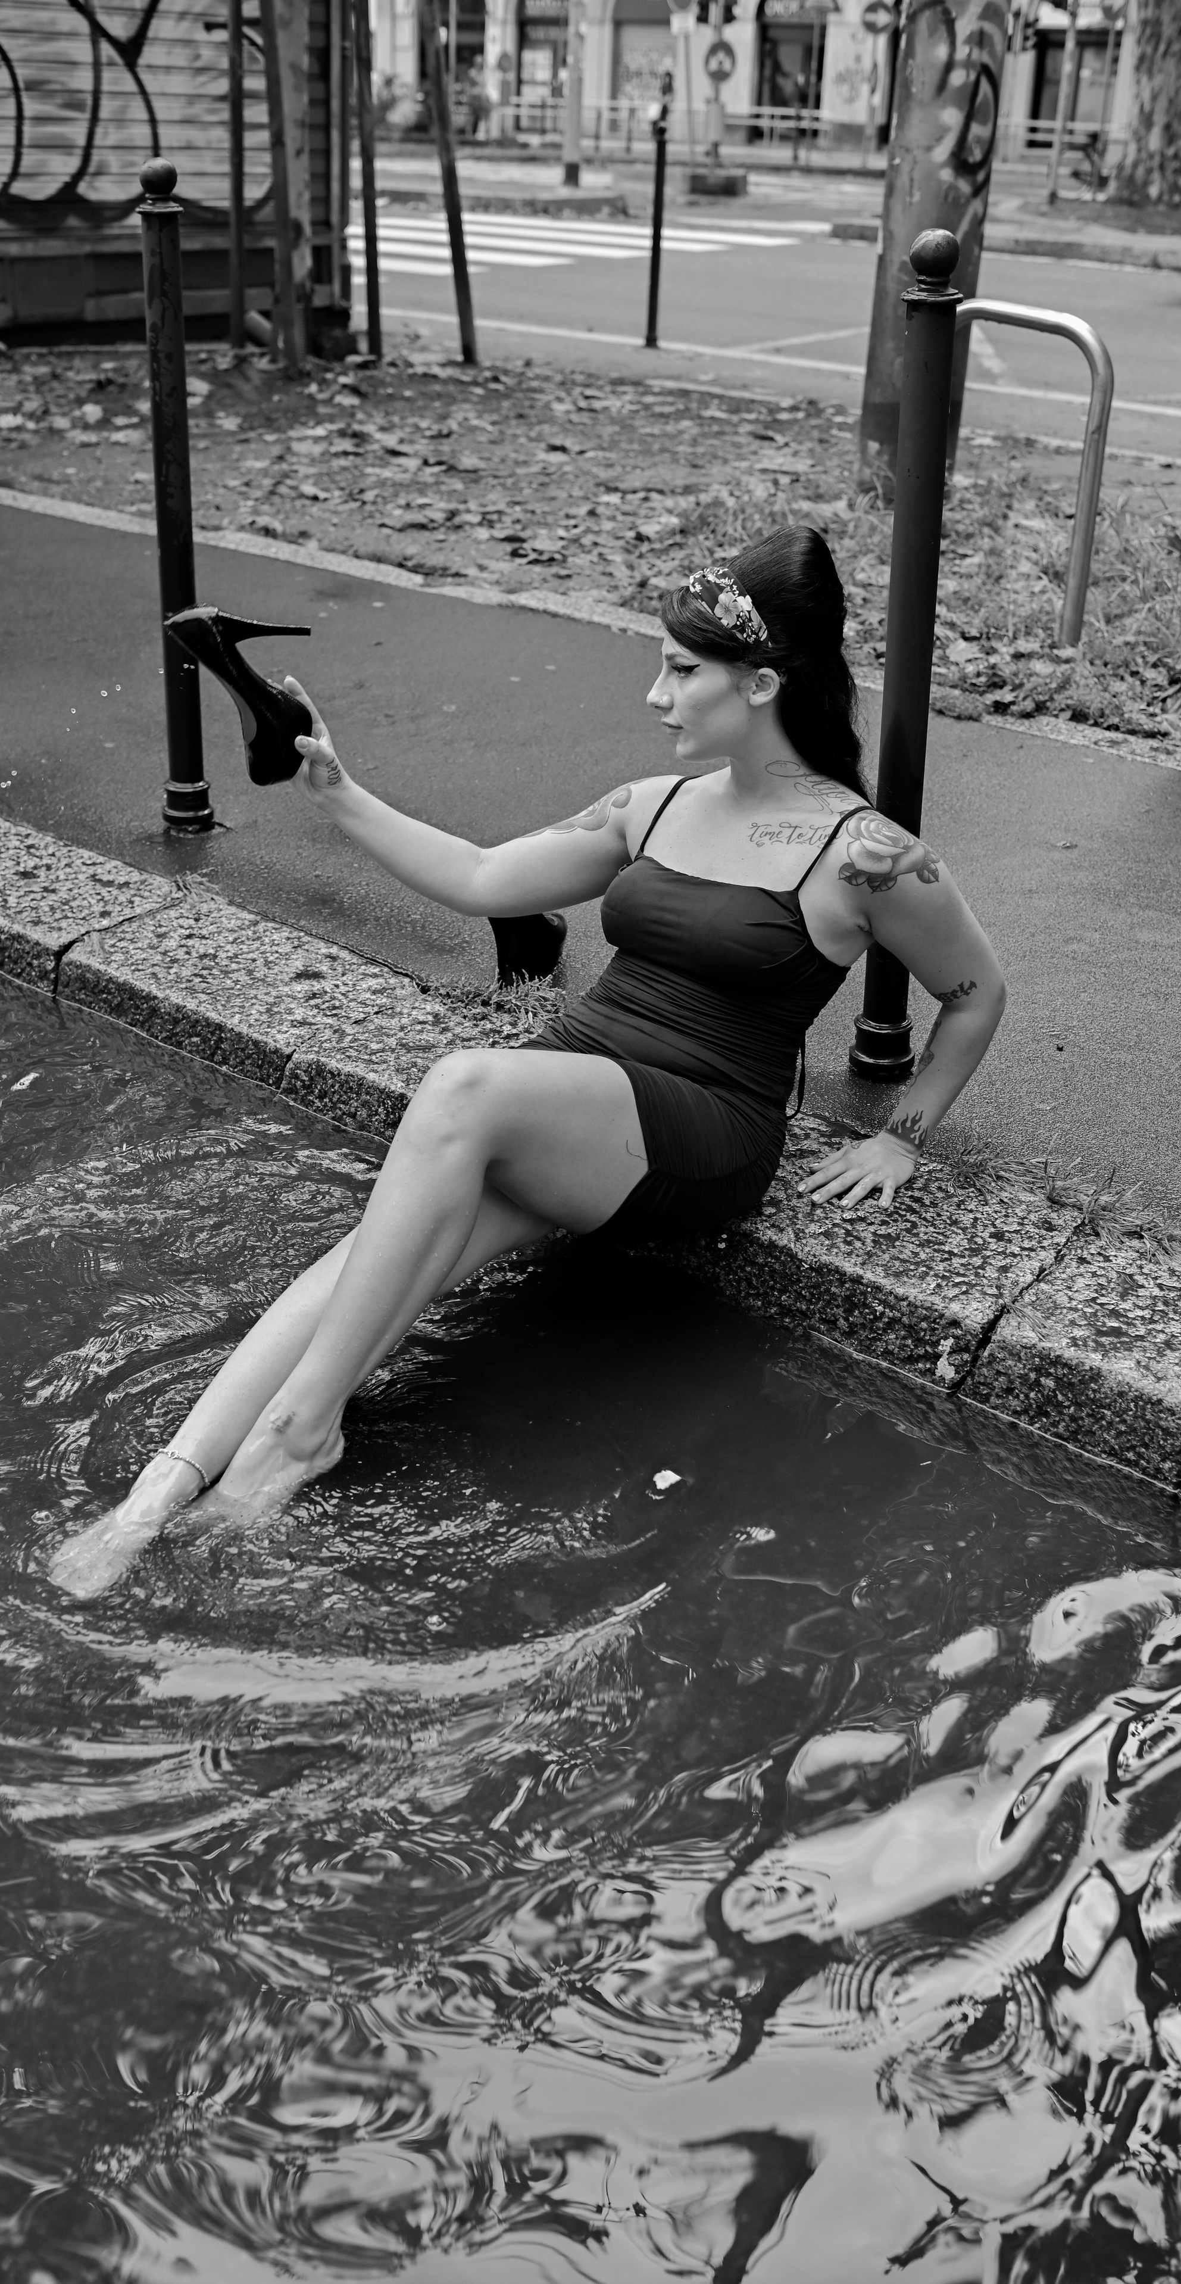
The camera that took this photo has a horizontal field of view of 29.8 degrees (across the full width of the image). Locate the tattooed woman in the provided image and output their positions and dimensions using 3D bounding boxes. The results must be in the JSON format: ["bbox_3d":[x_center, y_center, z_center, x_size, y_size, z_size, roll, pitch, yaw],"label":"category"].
[{"bbox_3d":[-0.099,-0.133,2.499,0.620,0.970,1.150,21,33,36],"label":"tattooed woman"}]

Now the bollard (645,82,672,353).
[{"bbox_3d":[0.340,-4.585,11.116,0.080,1.150,0.080,2,26,-1],"label":"bollard"}]

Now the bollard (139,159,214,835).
[{"bbox_3d":[-0.714,-1.076,3.810,0.092,1.110,0.092,2,26,-1],"label":"bollard"}]

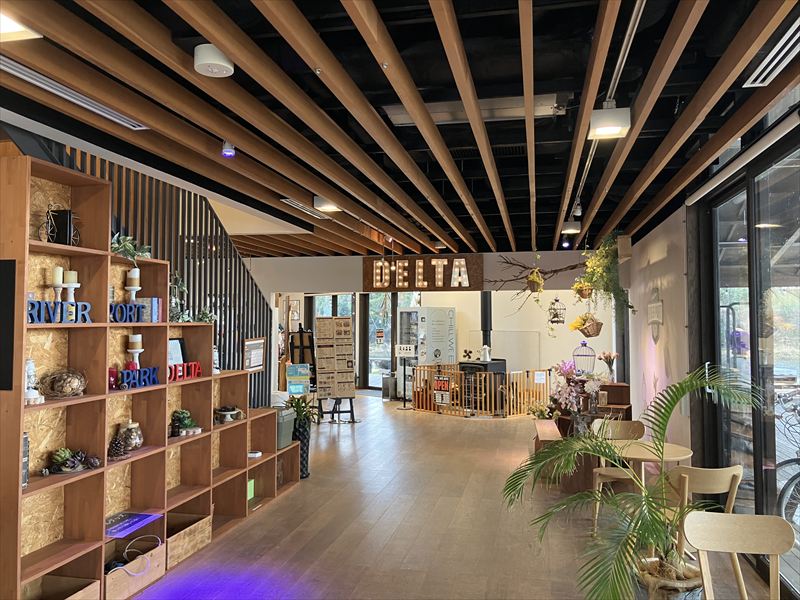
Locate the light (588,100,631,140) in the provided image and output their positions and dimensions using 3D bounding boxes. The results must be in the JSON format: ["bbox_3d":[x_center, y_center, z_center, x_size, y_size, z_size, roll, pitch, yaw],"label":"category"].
[{"bbox_3d":[1.216,-1.037,3.761,0.217,0.145,0.215,0,-2,12],"label":"light"}]

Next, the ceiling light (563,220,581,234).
[{"bbox_3d":[2.066,-0.880,7.776,0.217,0.125,0.217,0,-2,12],"label":"ceiling light"}]

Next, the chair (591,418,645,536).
[{"bbox_3d":[1.669,1.331,4.898,0.440,0.760,0.510,0,-2,14],"label":"chair"}]

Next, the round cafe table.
[{"bbox_3d":[1.546,1.325,4.178,0.610,0.720,0.610,0,-2,0],"label":"round cafe table"}]

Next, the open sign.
[{"bbox_3d":[0.702,1.505,10.820,0.340,0.480,0.030,-2,-3,44],"label":"open sign"}]

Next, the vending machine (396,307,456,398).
[{"bbox_3d":[0.532,1.068,12.940,0.790,1.830,0.850,2,-3,-43],"label":"vending machine"}]

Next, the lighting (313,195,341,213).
[{"bbox_3d":[-0.700,-0.941,6.316,0.220,0.120,0.220,0,-2,12],"label":"lighting"}]

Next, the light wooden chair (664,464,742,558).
[{"bbox_3d":[1.667,1.289,3.693,0.440,0.760,0.490,0,-2,2],"label":"light wooden chair"}]

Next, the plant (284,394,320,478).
[{"bbox_3d":[-0.943,1.342,6.384,0.340,0.820,0.340,0,-2,0],"label":"plant"}]

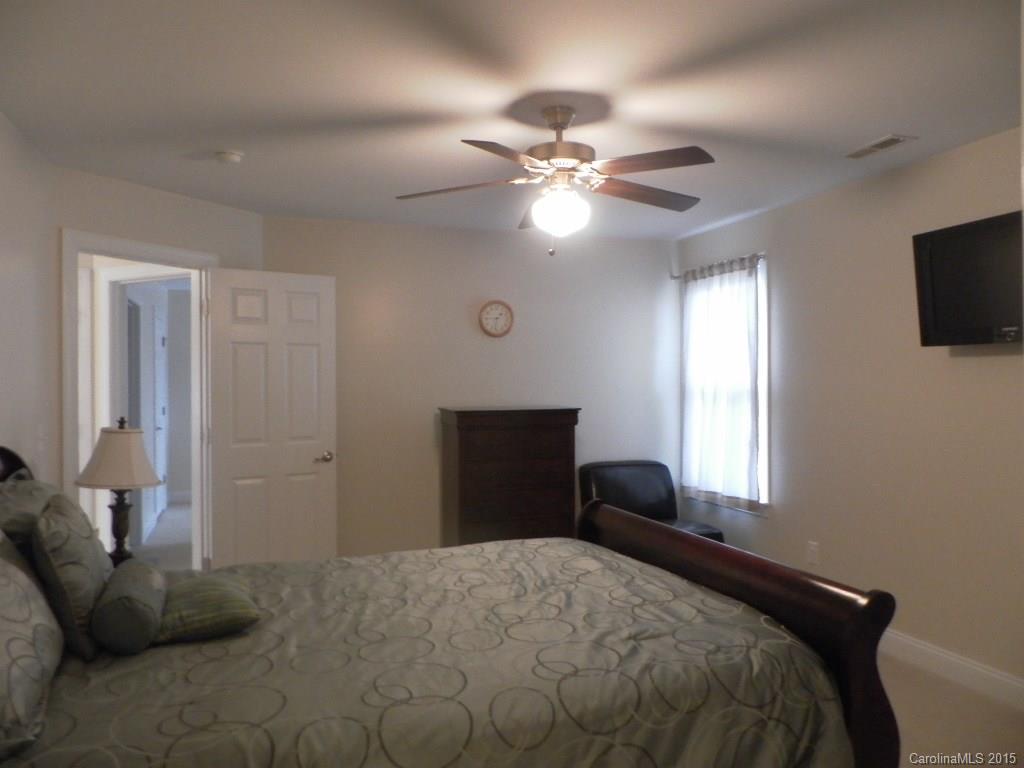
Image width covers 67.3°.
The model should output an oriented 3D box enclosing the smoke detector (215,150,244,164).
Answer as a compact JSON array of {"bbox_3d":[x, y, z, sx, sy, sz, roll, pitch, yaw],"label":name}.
[{"bbox_3d":[-1.260,-1.017,3.454,0.130,0.045,0.130,-1,0,-19],"label":"smoke detector"}]

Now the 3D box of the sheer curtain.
[{"bbox_3d":[1.379,-0.026,5.164,0.080,1.560,0.900,-1,0,-19],"label":"sheer curtain"}]

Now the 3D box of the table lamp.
[{"bbox_3d":[-1.626,0.468,3.196,0.325,0.650,0.325,-1,0,-19],"label":"table lamp"}]

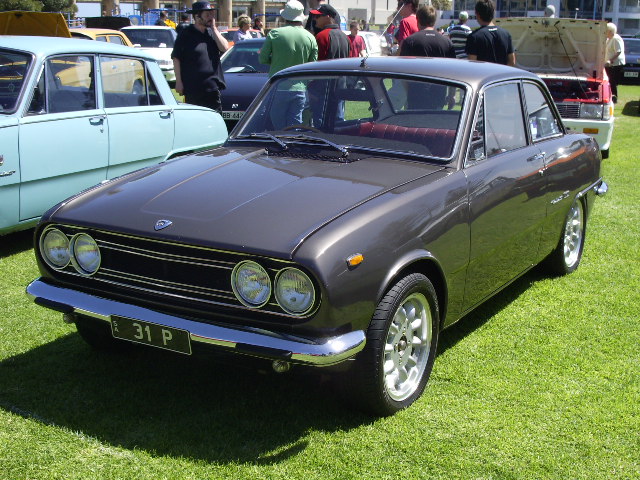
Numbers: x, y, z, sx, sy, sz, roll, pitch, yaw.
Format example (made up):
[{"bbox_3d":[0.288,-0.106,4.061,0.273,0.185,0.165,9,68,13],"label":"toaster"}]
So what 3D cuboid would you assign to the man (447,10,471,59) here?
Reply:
[{"bbox_3d":[2.479,-3.181,16.599,0.520,1.790,0.320,4,13,12],"label":"man"}]

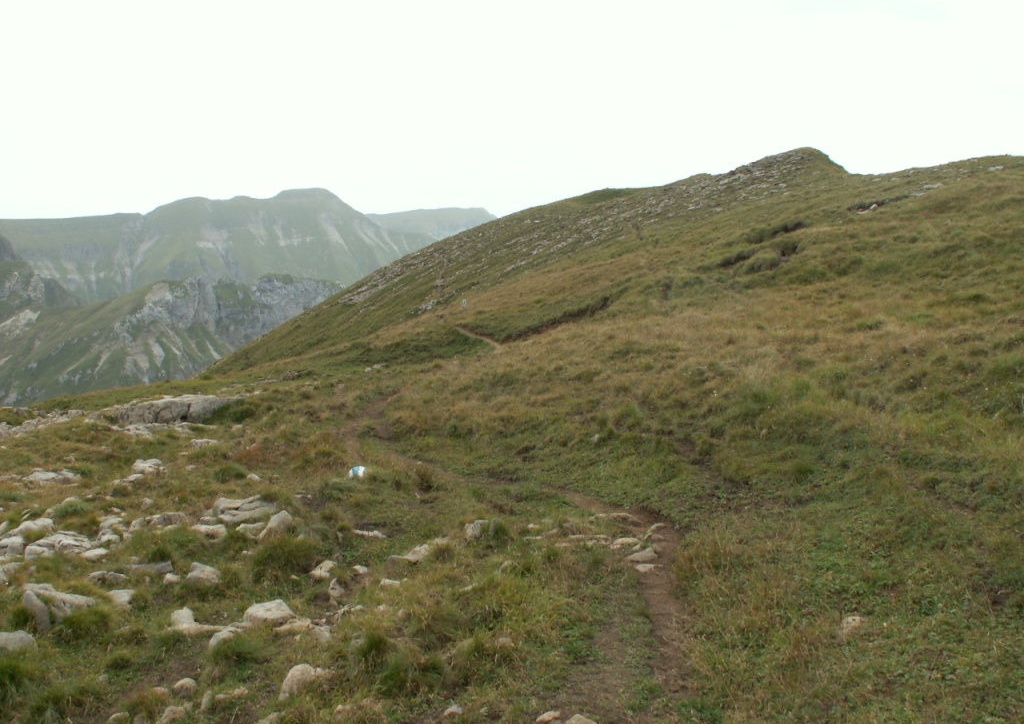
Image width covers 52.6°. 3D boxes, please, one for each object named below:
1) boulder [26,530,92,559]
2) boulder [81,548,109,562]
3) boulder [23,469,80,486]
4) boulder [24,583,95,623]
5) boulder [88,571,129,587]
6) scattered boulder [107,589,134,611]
[{"bbox_3d":[-4.232,1.722,9.663,0.635,0.242,0.476,0,2,0],"label":"boulder"},{"bbox_3d":[-3.763,1.753,9.331,0.252,0.112,0.189,0,2,0],"label":"boulder"},{"bbox_3d":[-6.165,1.546,13.861,0.735,0.231,0.441,-2,4,-24],"label":"boulder"},{"bbox_3d":[-3.055,1.647,6.974,0.470,0.269,0.388,0,2,10],"label":"boulder"},{"bbox_3d":[-2.963,1.590,7.604,0.273,0.086,0.178,-1,4,-22],"label":"boulder"},{"bbox_3d":[-2.591,1.572,6.853,0.169,0.115,0.135,-1,4,-21],"label":"scattered boulder"}]

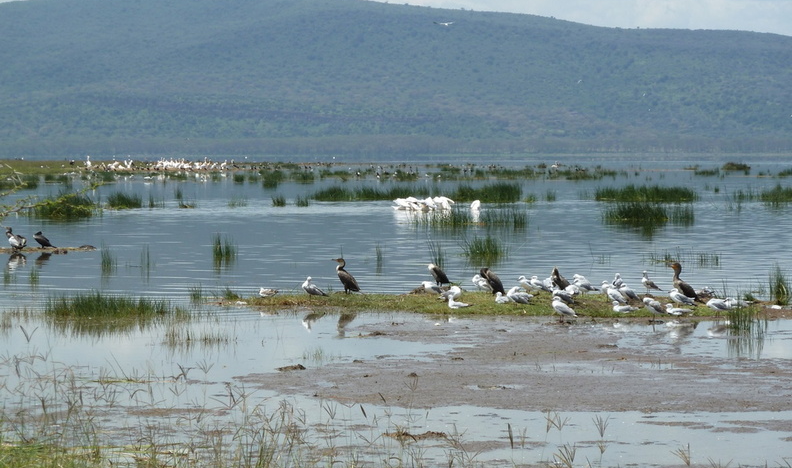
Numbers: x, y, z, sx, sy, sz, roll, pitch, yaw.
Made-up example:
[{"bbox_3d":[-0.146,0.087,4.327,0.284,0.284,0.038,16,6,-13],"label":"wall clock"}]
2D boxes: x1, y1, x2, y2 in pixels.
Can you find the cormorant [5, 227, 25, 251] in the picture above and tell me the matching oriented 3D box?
[{"bbox_3d":[-8.938,0.124,79.000,0.540,0.550,0.250,-1,2,-35],"label":"cormorant"}]

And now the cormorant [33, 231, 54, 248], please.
[{"bbox_3d":[-8.252,0.143,79.000,0.570,0.390,0.200,0,1,3],"label":"cormorant"}]

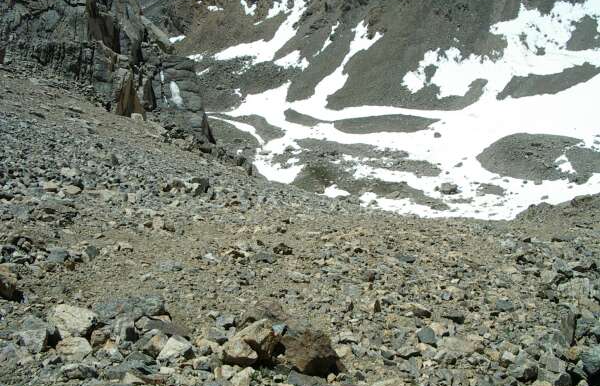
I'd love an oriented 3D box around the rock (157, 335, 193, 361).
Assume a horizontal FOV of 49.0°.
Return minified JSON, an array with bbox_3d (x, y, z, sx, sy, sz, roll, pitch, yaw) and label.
[{"bbox_3d":[-0.972,1.200,5.100,0.260,0.160,0.190,-3,19,-9],"label":"rock"}]

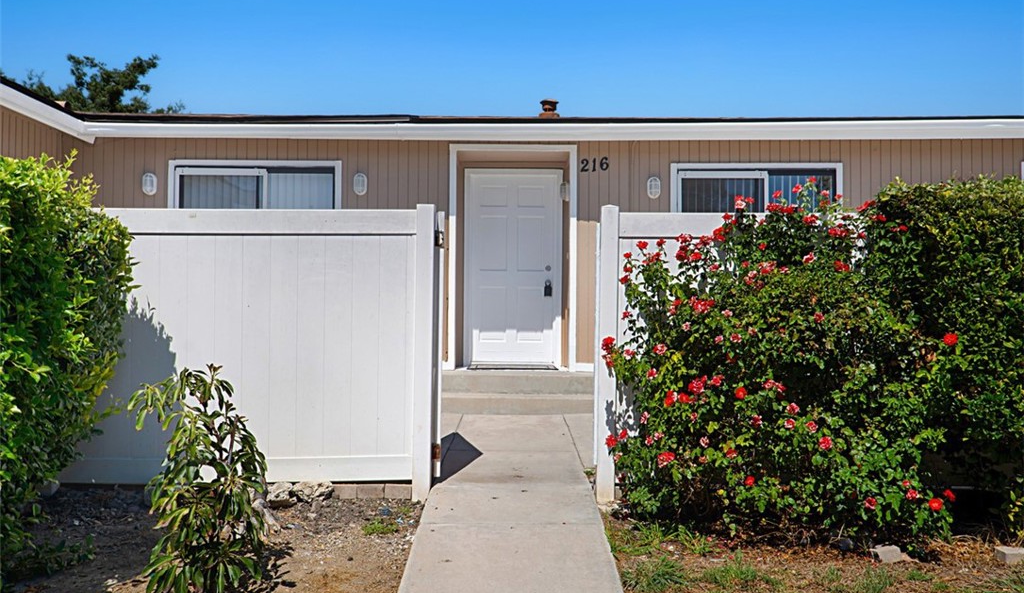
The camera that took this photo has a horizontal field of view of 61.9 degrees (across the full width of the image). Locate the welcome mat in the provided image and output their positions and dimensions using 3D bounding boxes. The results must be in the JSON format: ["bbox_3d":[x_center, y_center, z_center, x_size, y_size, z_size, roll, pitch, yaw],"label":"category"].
[{"bbox_3d":[0.010,0.738,8.930,0.920,0.015,0.550,0,0,0],"label":"welcome mat"}]

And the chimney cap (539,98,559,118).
[{"bbox_3d":[0.430,-2.200,10.000,0.230,0.240,0.230,0,0,0],"label":"chimney cap"}]

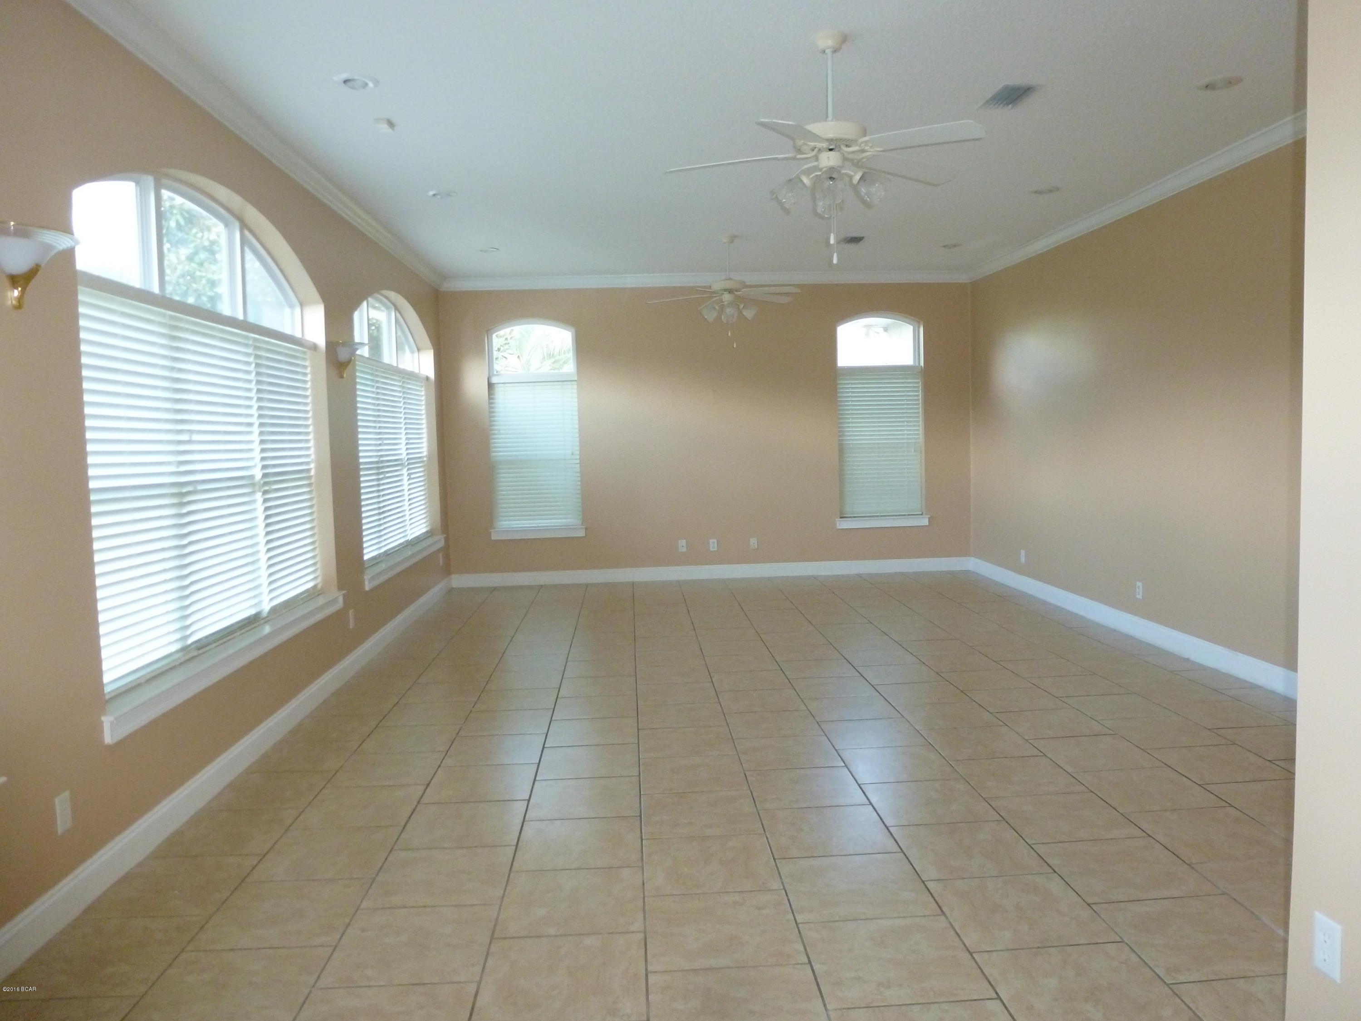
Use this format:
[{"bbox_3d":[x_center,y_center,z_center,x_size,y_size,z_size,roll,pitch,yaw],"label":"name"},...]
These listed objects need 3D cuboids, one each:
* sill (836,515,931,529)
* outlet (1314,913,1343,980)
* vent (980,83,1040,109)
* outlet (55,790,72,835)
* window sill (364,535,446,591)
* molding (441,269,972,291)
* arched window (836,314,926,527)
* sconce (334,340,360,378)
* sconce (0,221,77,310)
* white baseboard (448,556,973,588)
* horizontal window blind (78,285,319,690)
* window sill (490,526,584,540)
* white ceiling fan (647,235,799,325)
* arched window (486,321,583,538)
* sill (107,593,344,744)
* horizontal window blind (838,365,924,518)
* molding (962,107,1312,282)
[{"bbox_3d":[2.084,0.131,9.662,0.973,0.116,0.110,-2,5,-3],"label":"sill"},{"bbox_3d":[1.413,0.956,2.061,0.008,0.120,0.079,-2,5,-3],"label":"outlet"},{"bbox_3d":[1.580,-1.980,4.540,0.180,0.020,0.340,-2,5,-3],"label":"vent"},{"bbox_3d":[-1.943,0.955,2.983,0.010,0.116,0.072,-2,5,-3],"label":"outlet"},{"bbox_3d":[-2.245,0.395,7.744,0.137,0.097,2.680,-2,5,-3],"label":"window sill"},{"bbox_3d":[0.277,-2.278,9.357,5.313,0.108,0.089,-2,5,-3],"label":"molding"},{"bbox_3d":[2.045,-0.922,9.635,0.971,2.189,0.125,-2,5,-3],"label":"arched window"},{"bbox_3d":[-2.081,-0.965,6.021,0.175,0.233,0.344,-2,5,-3],"label":"sconce"},{"bbox_3d":[-1.905,-0.714,2.819,0.175,0.233,0.344,-2,5,-3],"label":"sconce"},{"bbox_3d":[0.344,0.633,9.610,5.287,0.137,0.020,-2,5,-3],"label":"white baseboard"},{"bbox_3d":[-2.153,-0.155,4.490,0.054,1.445,2.517,-2,5,-3],"label":"horizontal window blind"},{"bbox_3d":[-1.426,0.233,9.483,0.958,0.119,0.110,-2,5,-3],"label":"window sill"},{"bbox_3d":[0.405,-1.849,7.670,1.300,0.728,1.300,-2,5,-3],"label":"white ceiling fan"},{"bbox_3d":[-1.450,-0.830,9.449,0.891,2.123,0.120,-2,5,-3],"label":"arched window"},{"bbox_3d":[-2.068,0.650,4.533,0.137,0.098,2.649,-2,5,-3],"label":"sill"},{"bbox_3d":[2.054,-0.697,9.662,0.864,1.530,0.060,-2,5,-3],"label":"horizontal window blind"},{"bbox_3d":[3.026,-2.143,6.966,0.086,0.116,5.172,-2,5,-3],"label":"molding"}]

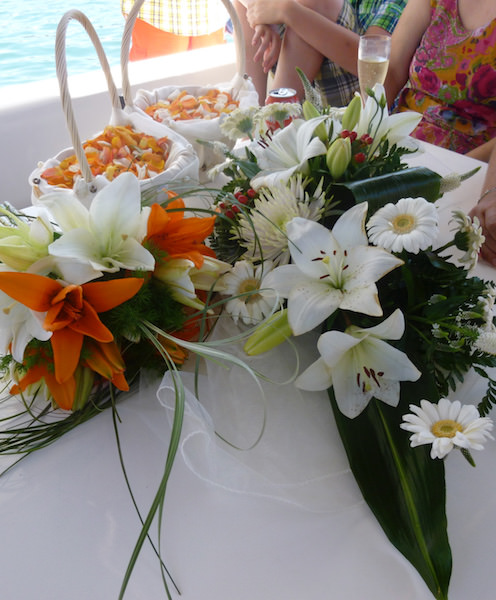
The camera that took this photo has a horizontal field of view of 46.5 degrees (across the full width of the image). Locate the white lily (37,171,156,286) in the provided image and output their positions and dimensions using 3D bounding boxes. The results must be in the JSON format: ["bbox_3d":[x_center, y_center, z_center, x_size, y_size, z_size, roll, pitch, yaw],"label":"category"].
[{"bbox_3d":[-0.166,-0.075,0.625,0.130,0.090,0.115,-13,63,-17],"label":"white lily"}]

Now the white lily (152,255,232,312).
[{"bbox_3d":[-0.063,-0.019,0.640,0.085,0.060,0.065,21,40,30],"label":"white lily"}]

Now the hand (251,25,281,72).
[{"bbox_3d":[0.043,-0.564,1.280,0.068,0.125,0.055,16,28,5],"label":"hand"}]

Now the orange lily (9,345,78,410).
[{"bbox_3d":[-0.204,0.075,0.575,0.080,0.070,0.065,6,47,11],"label":"orange lily"}]

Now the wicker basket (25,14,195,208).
[{"bbox_3d":[-0.192,-0.229,0.824,0.235,0.300,0.245,-5,35,-5],"label":"wicker basket"}]

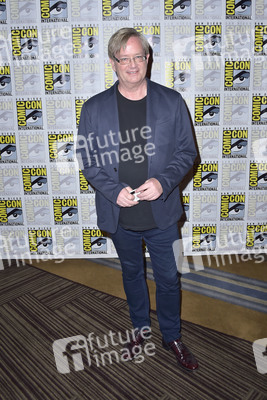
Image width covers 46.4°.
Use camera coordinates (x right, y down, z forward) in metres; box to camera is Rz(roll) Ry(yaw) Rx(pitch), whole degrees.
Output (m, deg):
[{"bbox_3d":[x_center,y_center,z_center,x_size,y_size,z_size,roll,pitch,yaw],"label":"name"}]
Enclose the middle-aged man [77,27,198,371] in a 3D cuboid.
[{"bbox_3d":[0.034,0.034,1.691,0.640,1.800,0.420,-1,10,3],"label":"middle-aged man"}]

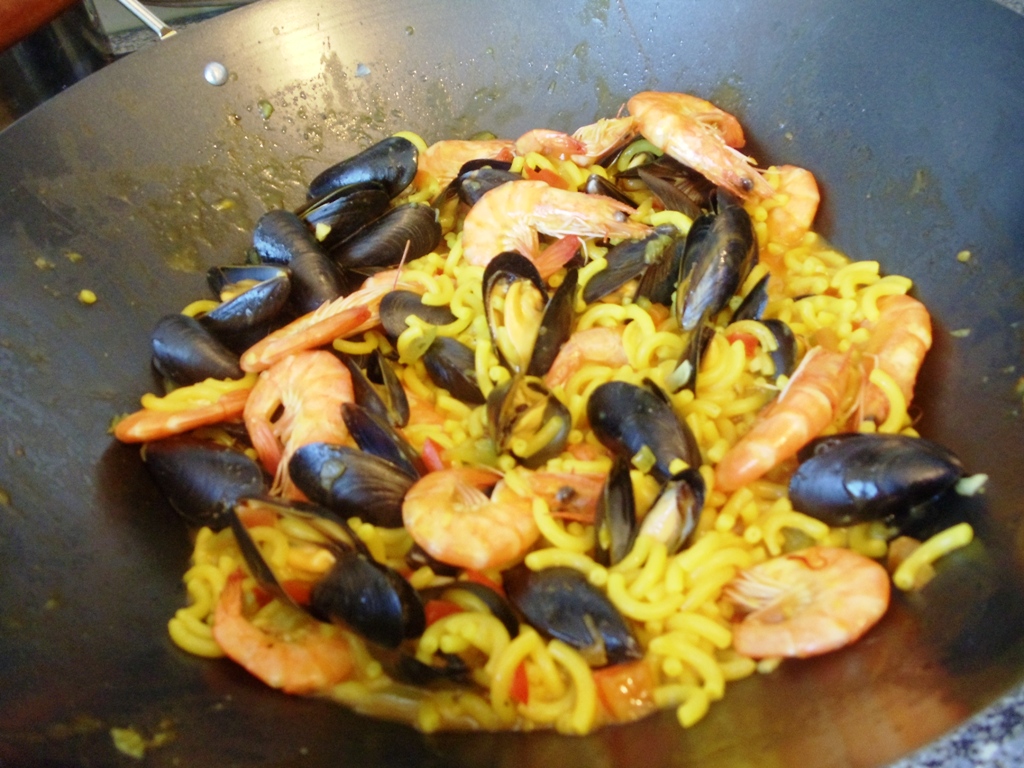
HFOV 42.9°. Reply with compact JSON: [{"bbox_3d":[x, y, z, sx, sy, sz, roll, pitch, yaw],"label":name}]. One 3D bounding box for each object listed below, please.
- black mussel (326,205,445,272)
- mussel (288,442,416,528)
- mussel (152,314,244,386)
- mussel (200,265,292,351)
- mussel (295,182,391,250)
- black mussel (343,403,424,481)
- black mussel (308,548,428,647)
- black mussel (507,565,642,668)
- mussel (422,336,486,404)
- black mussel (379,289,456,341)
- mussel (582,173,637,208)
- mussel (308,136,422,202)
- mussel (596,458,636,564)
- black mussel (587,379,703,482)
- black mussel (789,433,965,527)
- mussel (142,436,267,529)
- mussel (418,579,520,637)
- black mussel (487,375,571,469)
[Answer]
[{"bbox_3d":[-0.060,-0.070,0.625,0.056,0.023,0.029,-25,43,-6],"label":"black mussel"},{"bbox_3d":[-0.056,0.037,0.465,0.057,0.021,0.027,17,58,16],"label":"mussel"},{"bbox_3d":[-0.129,-0.014,0.535,0.045,0.022,0.027,25,59,5],"label":"mussel"},{"bbox_3d":[-0.118,-0.037,0.590,0.048,0.028,0.036,-24,39,14],"label":"mussel"},{"bbox_3d":[-0.076,-0.075,0.585,0.046,0.020,0.025,-28,72,-13],"label":"mussel"},{"bbox_3d":[-0.053,0.024,0.520,0.022,0.026,0.052,-36,58,-26],"label":"black mussel"},{"bbox_3d":[-0.051,0.075,0.466,0.034,0.025,0.049,-33,69,-23],"label":"black mussel"},{"bbox_3d":[0.021,0.079,0.445,0.055,0.022,0.027,29,54,25],"label":"black mussel"},{"bbox_3d":[-0.021,-0.004,0.510,0.023,0.017,0.046,-34,54,-18],"label":"mussel"},{"bbox_3d":[-0.037,-0.028,0.530,0.038,0.017,0.024,14,55,18],"label":"black mussel"},{"bbox_3d":[0.051,-0.088,0.622,0.048,0.023,0.024,25,51,15],"label":"mussel"},{"bbox_3d":[-0.075,-0.107,0.655,0.059,0.023,0.029,-22,39,15],"label":"mussel"},{"bbox_3d":[0.035,0.043,0.440,0.015,0.021,0.045,-2,52,8],"label":"mussel"},{"bbox_3d":[0.049,0.019,0.498,0.030,0.024,0.057,-34,58,-24],"label":"black mussel"},{"bbox_3d":[0.121,0.032,0.435,0.057,0.024,0.030,-1,56,20],"label":"black mussel"},{"bbox_3d":[-0.115,0.036,0.485,0.054,0.022,0.028,24,53,9],"label":"mussel"},{"bbox_3d":[-0.015,0.075,0.420,0.041,0.015,0.024,14,56,17],"label":"mussel"},{"bbox_3d":[0.005,0.015,0.522,0.034,0.025,0.047,6,50,19],"label":"black mussel"}]

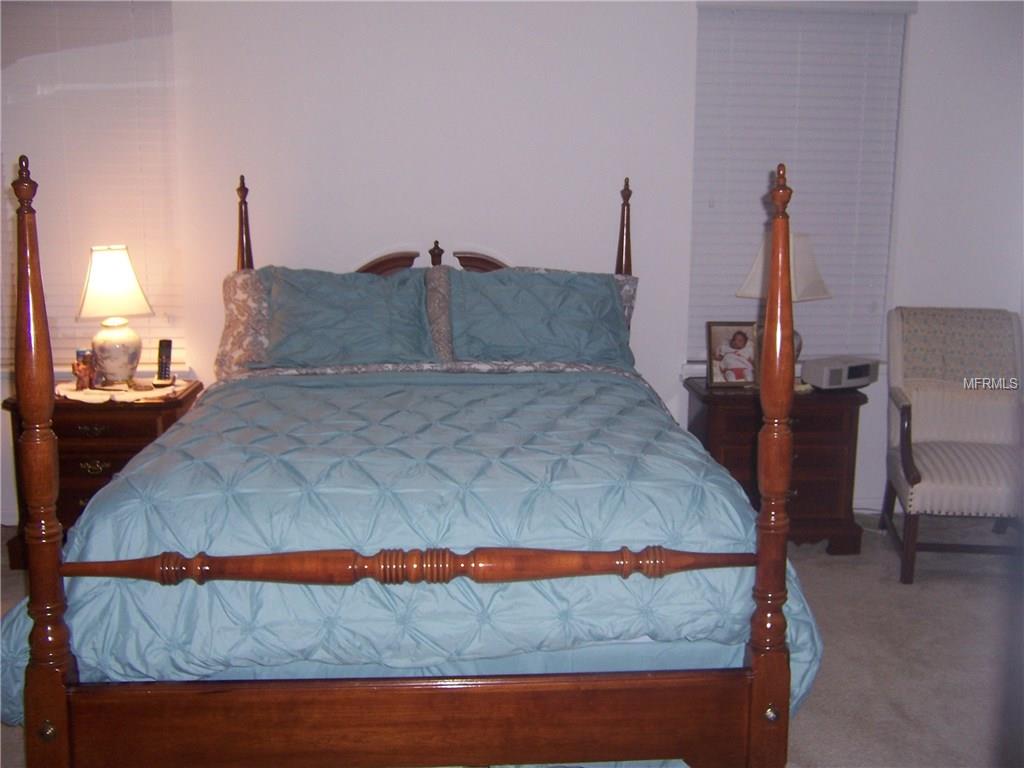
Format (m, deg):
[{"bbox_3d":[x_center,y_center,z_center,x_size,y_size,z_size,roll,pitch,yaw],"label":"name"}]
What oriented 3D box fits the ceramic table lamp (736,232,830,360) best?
[{"bbox_3d":[1.134,-0.308,4.087,0.275,0.645,0.275,9,13,41],"label":"ceramic table lamp"}]

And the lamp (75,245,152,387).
[{"bbox_3d":[-1.639,-0.281,4.030,0.280,0.575,0.280,-2,10,-11],"label":"lamp"}]

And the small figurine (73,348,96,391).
[{"bbox_3d":[-1.736,-0.059,3.960,0.085,0.165,0.070,-3,10,-18],"label":"small figurine"}]

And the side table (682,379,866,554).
[{"bbox_3d":[1.094,0.340,4.158,0.655,0.655,0.430,0,9,-3],"label":"side table"}]

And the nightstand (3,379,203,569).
[{"bbox_3d":[-1.648,0.358,4.003,0.655,0.655,0.430,0,9,-3],"label":"nightstand"}]

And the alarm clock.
[{"bbox_3d":[1.401,-0.046,4.175,0.275,0.100,0.145,-4,10,-22],"label":"alarm clock"}]

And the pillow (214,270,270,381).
[{"bbox_3d":[-0.788,-0.246,3.946,0.780,0.450,0.180,0,-9,-3],"label":"pillow"}]

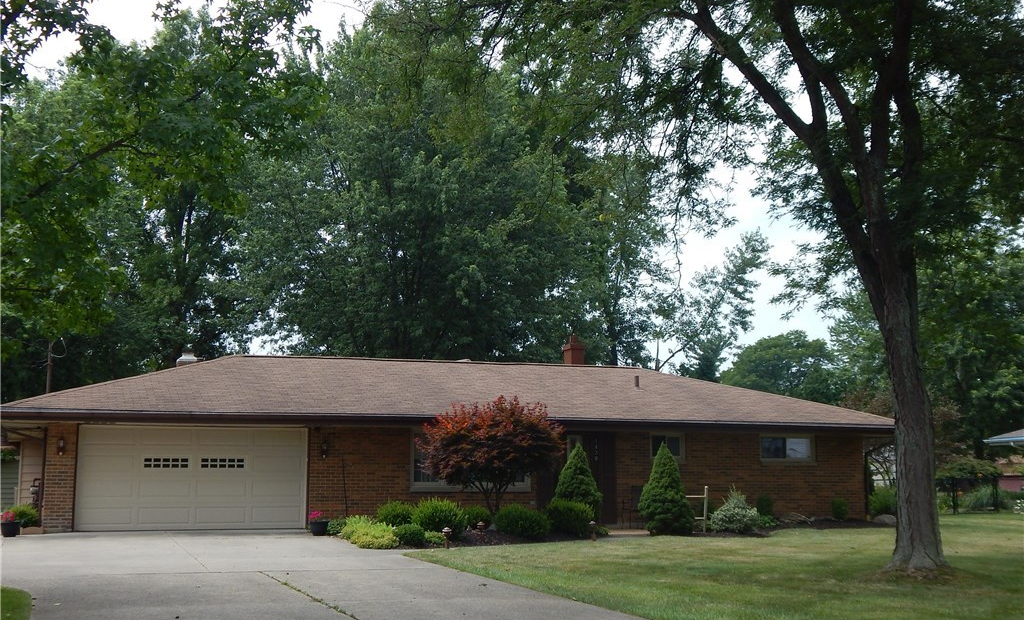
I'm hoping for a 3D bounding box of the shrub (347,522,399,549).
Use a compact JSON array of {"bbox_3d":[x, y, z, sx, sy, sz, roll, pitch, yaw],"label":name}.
[{"bbox_3d":[-2.598,4.142,23.519,0.980,0.456,0.900,3,-6,-19],"label":"shrub"}]

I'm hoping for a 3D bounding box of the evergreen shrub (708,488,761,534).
[{"bbox_3d":[4.858,4.340,27.707,1.154,0.980,1.050,1,-6,0],"label":"evergreen shrub"}]

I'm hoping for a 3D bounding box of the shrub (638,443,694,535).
[{"bbox_3d":[3.308,3.789,27.232,1.199,1.931,1.150,1,-6,0],"label":"shrub"}]

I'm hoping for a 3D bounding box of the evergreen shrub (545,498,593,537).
[{"bbox_3d":[1.176,4.260,26.238,1.052,0.734,1.000,1,-6,0],"label":"evergreen shrub"}]

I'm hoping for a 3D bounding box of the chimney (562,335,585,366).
[{"bbox_3d":[1.723,1.204,35.138,0.430,1.030,0.530,3,-6,-19],"label":"chimney"}]

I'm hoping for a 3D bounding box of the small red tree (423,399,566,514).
[{"bbox_3d":[-0.425,3.153,26.387,3.029,2.740,2.900,1,-6,0],"label":"small red tree"}]

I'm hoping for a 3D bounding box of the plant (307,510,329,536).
[{"bbox_3d":[-3.961,4.349,26.004,0.440,0.495,0.440,3,-6,-19],"label":"plant"}]

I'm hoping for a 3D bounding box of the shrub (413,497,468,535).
[{"bbox_3d":[-1.438,4.115,25.408,1.139,0.770,1.050,1,-6,0],"label":"shrub"}]

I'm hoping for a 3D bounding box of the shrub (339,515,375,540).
[{"bbox_3d":[-3.025,4.207,24.747,0.720,0.452,0.700,3,-6,-19],"label":"shrub"}]

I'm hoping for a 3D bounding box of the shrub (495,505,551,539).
[{"bbox_3d":[0.221,4.221,25.595,1.147,0.646,1.050,1,-6,0],"label":"shrub"}]

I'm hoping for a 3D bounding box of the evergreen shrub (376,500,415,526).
[{"bbox_3d":[-2.336,4.149,25.839,0.833,0.593,0.850,3,-6,-19],"label":"evergreen shrub"}]

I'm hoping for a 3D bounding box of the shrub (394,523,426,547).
[{"bbox_3d":[-1.897,4.160,23.652,0.614,0.413,0.580,3,-6,-19],"label":"shrub"}]

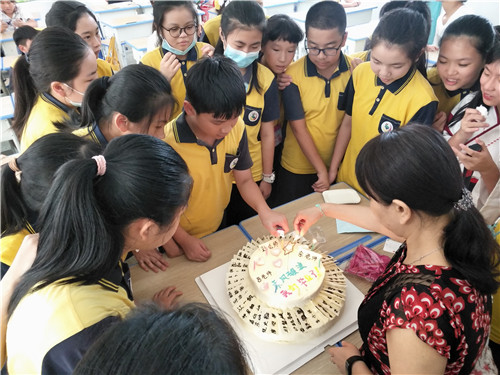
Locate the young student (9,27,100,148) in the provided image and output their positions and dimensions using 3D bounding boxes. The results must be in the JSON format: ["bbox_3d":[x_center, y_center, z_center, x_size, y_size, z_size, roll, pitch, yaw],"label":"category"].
[{"bbox_3d":[-0.625,0.132,1.632,0.340,1.600,0.420,9,39,14],"label":"young student"}]

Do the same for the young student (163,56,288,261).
[{"bbox_3d":[-0.152,0.211,1.581,0.420,1.510,0.480,-19,41,-21],"label":"young student"}]

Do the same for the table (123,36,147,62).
[{"bbox_3d":[-0.995,-1.293,4.164,0.600,0.750,0.400,-24,43,-26],"label":"table"}]

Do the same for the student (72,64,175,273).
[{"bbox_3d":[-0.431,0.234,1.566,0.420,1.510,0.420,17,42,23],"label":"student"}]

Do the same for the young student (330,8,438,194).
[{"bbox_3d":[0.580,-0.003,1.779,0.430,1.560,0.300,20,43,26],"label":"young student"}]

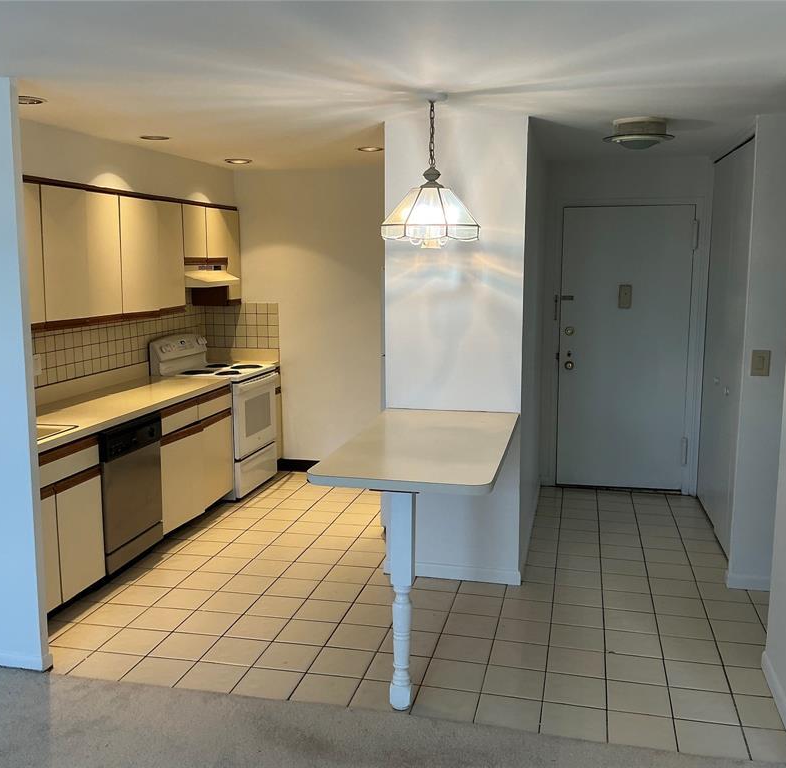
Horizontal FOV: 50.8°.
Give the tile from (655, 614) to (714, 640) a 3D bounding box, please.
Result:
[{"bbox_3d":[1.395,1.168,3.968,0.243,0.010,0.240,2,9,13],"label":"tile"}]

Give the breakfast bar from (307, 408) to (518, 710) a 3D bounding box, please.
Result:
[{"bbox_3d":[0.162,0.695,3.728,0.728,0.912,1.459,2,8,13],"label":"breakfast bar"}]

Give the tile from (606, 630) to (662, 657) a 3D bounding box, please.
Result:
[{"bbox_3d":[1.075,1.169,3.711,0.236,0.015,0.236,2,8,13],"label":"tile"}]

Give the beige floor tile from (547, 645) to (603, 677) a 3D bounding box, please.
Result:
[{"bbox_3d":[0.803,1.226,3.632,0.244,0.012,0.243,2,9,13],"label":"beige floor tile"}]

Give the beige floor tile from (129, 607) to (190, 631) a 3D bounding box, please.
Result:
[{"bbox_3d":[-1.128,1.154,4.057,0.243,0.010,0.240,2,9,13],"label":"beige floor tile"}]

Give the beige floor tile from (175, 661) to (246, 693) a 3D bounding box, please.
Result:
[{"bbox_3d":[-0.768,1.250,3.510,0.243,0.010,0.243,2,8,13],"label":"beige floor tile"}]

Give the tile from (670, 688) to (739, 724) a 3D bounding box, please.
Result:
[{"bbox_3d":[1.229,1.279,3.280,0.241,0.012,0.242,2,9,13],"label":"tile"}]

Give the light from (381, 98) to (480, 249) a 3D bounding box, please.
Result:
[{"bbox_3d":[0.167,-0.928,3.643,0.425,0.640,0.425,1,8,3],"label":"light"}]

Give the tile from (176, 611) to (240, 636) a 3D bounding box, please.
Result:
[{"bbox_3d":[-0.897,1.173,4.042,0.243,0.010,0.243,2,8,13],"label":"tile"}]

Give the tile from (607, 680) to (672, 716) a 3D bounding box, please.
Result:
[{"bbox_3d":[0.981,1.261,3.306,0.243,0.012,0.243,2,8,13],"label":"tile"}]

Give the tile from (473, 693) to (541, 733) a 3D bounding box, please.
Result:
[{"bbox_3d":[0.449,1.281,3.212,0.243,0.010,0.230,2,9,13],"label":"tile"}]

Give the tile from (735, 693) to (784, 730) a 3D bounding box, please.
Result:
[{"bbox_3d":[1.388,1.248,3.148,0.135,0.015,0.236,2,8,13],"label":"tile"}]

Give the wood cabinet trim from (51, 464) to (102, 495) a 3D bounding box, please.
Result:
[{"bbox_3d":[-1.528,0.458,4.000,0.027,0.063,0.370,2,8,13],"label":"wood cabinet trim"}]

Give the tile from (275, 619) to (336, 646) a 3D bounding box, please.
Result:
[{"bbox_3d":[-0.405,1.184,3.932,0.243,0.010,0.243,2,8,13],"label":"tile"}]

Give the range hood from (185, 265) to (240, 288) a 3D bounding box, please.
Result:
[{"bbox_3d":[-1.445,-0.806,6.158,0.459,0.159,0.714,2,9,13],"label":"range hood"}]

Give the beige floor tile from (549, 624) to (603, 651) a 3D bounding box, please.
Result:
[{"bbox_3d":[0.839,1.160,3.764,0.236,0.015,0.236,2,8,13],"label":"beige floor tile"}]

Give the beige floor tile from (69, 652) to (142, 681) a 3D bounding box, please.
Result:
[{"bbox_3d":[-1.239,1.228,3.593,0.239,0.012,0.221,2,9,13],"label":"beige floor tile"}]

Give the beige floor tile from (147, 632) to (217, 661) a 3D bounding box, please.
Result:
[{"bbox_3d":[-0.921,1.167,3.673,0.236,0.015,0.236,2,8,13],"label":"beige floor tile"}]

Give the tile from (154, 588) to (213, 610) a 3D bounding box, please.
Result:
[{"bbox_3d":[-1.075,1.124,4.301,0.240,0.012,0.241,2,9,13],"label":"tile"}]

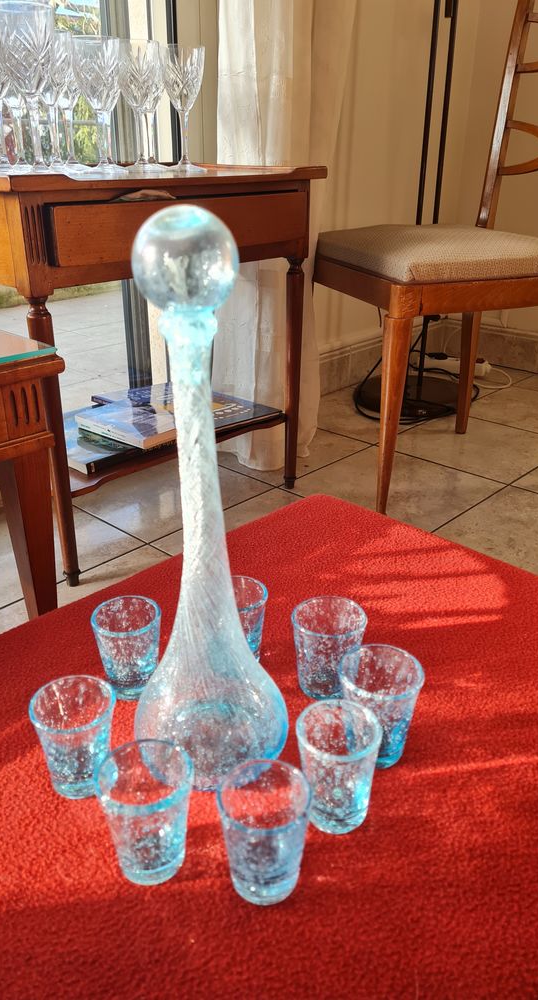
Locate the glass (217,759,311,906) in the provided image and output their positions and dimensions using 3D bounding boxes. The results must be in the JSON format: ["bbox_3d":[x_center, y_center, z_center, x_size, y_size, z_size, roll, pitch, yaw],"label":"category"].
[{"bbox_3d":[-0.002,0.174,0.388,0.048,0.059,0.048,0,25,0],"label":"glass"}]

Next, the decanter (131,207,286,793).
[{"bbox_3d":[-0.036,0.014,0.413,0.096,0.329,0.096,0,25,0],"label":"decanter"}]

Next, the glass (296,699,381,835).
[{"bbox_3d":[0.040,0.154,0.428,0.048,0.062,0.048,0,25,0],"label":"glass"}]

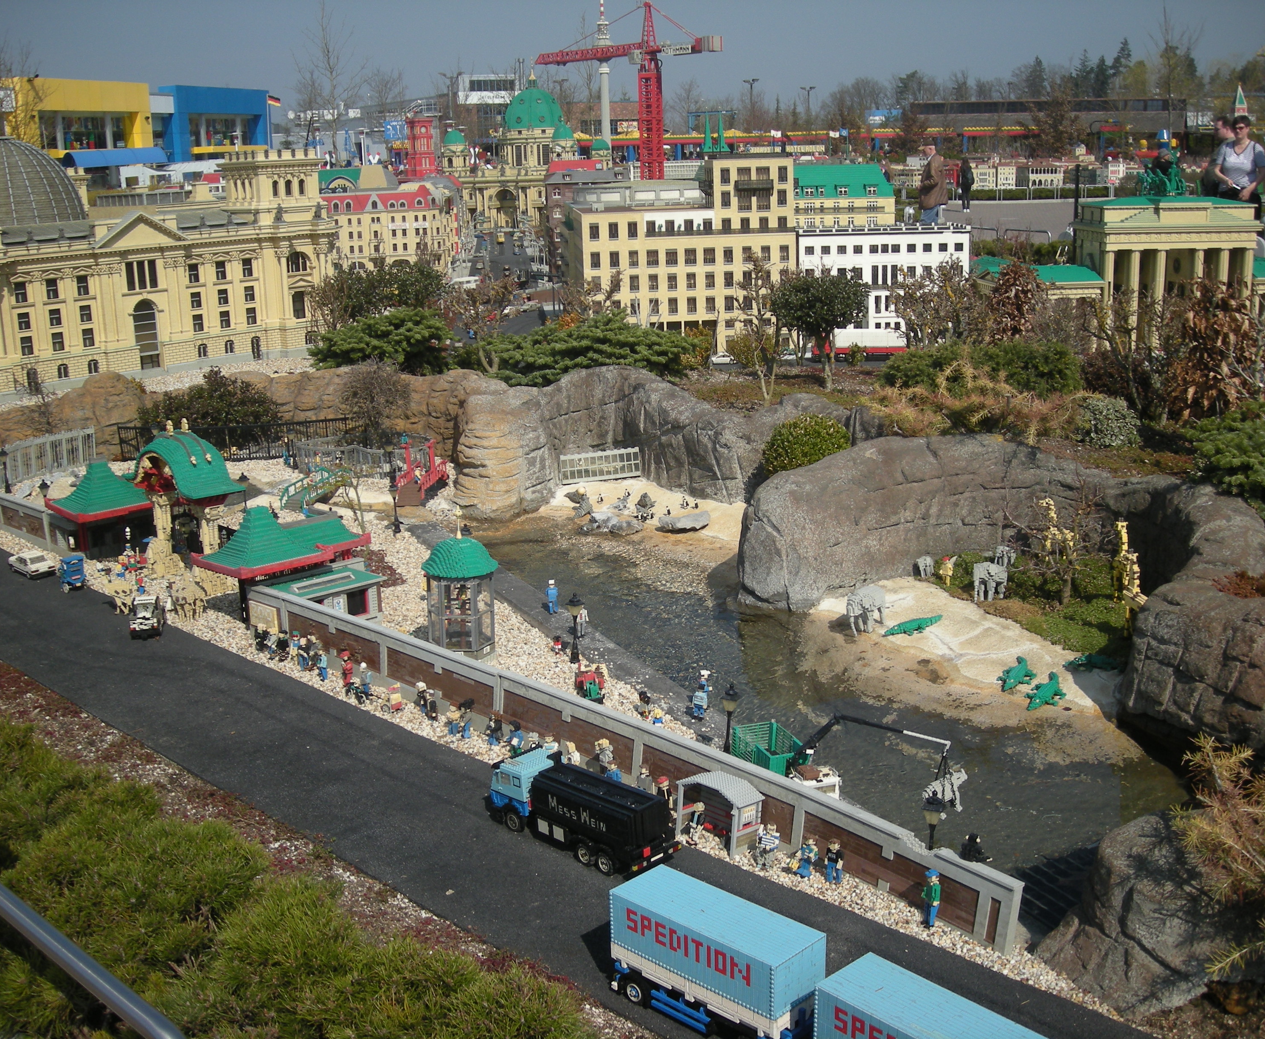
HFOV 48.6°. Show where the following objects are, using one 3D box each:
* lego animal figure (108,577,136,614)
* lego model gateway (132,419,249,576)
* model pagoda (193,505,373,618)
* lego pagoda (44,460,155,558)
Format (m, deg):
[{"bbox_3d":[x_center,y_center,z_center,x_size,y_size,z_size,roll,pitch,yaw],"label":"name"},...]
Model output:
[{"bbox_3d":[-1.679,0.251,4.591,0.118,0.110,0.038,12,19,42],"label":"lego animal figure"},{"bbox_3d":[-1.521,-0.059,4.773,0.200,0.557,0.520,-15,20,-42],"label":"lego model gateway"},{"bbox_3d":[-1.155,0.102,4.676,0.320,0.332,0.520,12,20,43],"label":"model pagoda"},{"bbox_3d":[-2.056,-0.066,5.457,0.330,0.319,0.370,-13,18,-39],"label":"lego pagoda"}]

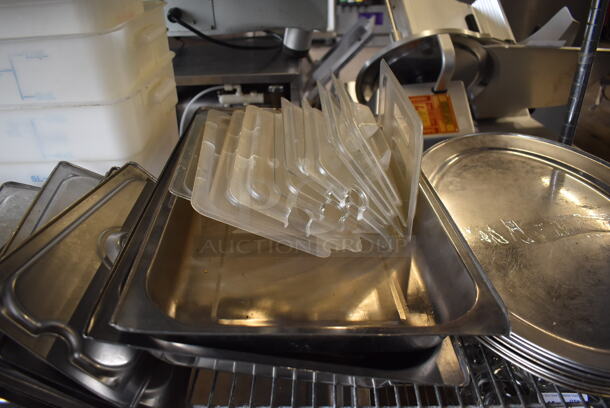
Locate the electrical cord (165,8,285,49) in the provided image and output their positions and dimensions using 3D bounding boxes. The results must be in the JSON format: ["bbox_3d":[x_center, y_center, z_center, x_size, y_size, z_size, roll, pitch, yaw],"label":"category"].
[{"bbox_3d":[-0.203,-0.443,1.160,0.275,0.095,0.110,-5,24,-11],"label":"electrical cord"}]

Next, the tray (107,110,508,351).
[{"bbox_3d":[-0.004,-0.004,0.597,0.325,0.065,0.530,2,30,-5],"label":"tray"}]

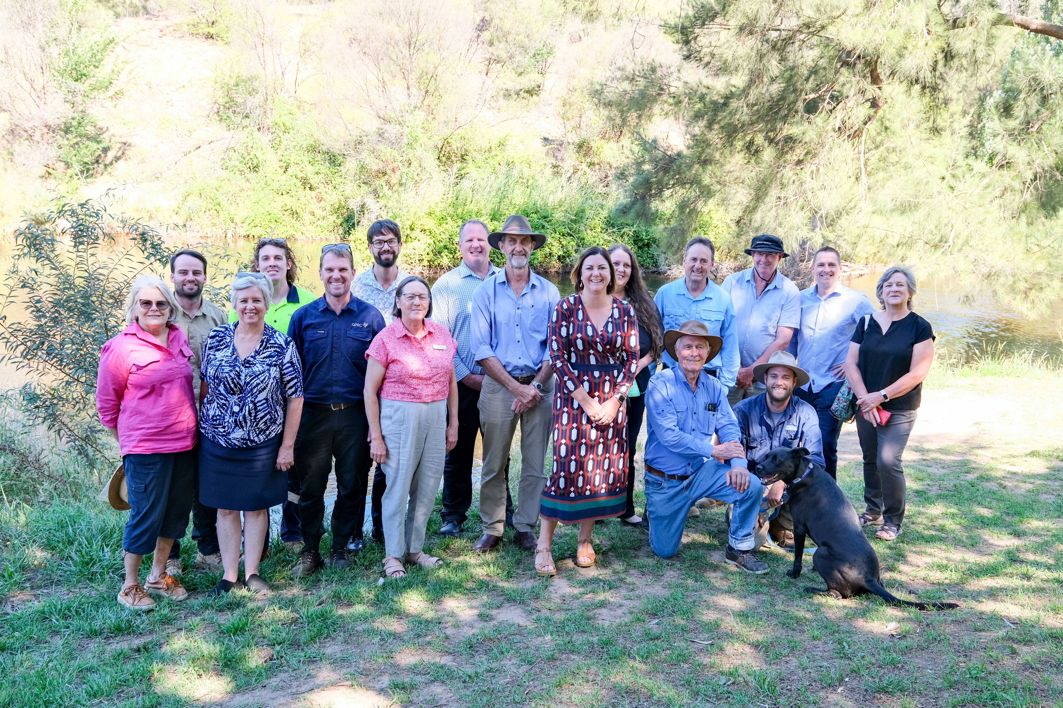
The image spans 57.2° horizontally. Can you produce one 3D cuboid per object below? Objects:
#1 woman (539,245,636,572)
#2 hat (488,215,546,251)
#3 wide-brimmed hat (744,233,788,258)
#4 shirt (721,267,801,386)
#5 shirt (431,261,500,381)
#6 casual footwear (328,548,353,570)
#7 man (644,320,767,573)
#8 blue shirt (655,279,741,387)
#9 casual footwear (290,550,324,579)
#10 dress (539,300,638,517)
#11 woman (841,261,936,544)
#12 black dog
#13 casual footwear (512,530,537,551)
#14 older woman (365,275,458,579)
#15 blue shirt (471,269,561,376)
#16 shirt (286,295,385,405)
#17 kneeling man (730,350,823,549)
[{"bbox_3d":[0.301,0.301,5.155,0.540,1.735,0.400,0,8,2],"label":"woman"},{"bbox_3d":[-0.081,-0.673,5.420,0.325,0.184,0.360,0,8,-2],"label":"hat"},{"bbox_3d":[1.486,-0.684,6.150,0.285,0.140,0.300,1,6,14],"label":"wide-brimmed hat"},{"bbox_3d":[1.439,-0.168,6.150,0.540,0.720,0.320,2,6,18],"label":"shirt"},{"bbox_3d":[-0.347,-0.190,5.850,0.540,0.720,0.340,-1,6,-7],"label":"shirt"},{"bbox_3d":[-1.056,1.123,5.400,0.115,0.125,0.290,-1,6,-5],"label":"casual footwear"},{"bbox_3d":[0.949,0.492,5.500,0.600,1.310,0.820,-3,6,-21],"label":"man"},{"bbox_3d":[1.040,-0.138,6.145,0.540,0.688,0.310,1,8,10],"label":"blue shirt"},{"bbox_3d":[-1.213,1.092,5.261,0.115,0.140,0.300,2,8,12],"label":"casual footwear"},{"bbox_3d":[0.310,0.275,5.152,0.530,1.185,0.360,0,8,2],"label":"dress"},{"bbox_3d":[2.115,0.281,5.763,0.520,1.608,0.370,4,9,25],"label":"woman"},{"bbox_3d":[1.619,0.859,4.926,0.980,0.695,0.360,4,9,28],"label":"black dog"},{"bbox_3d":[-0.036,1.041,5.696,0.110,0.120,0.300,-2,8,-17],"label":"casual footwear"},{"bbox_3d":[-0.643,0.390,5.260,0.500,1.610,0.320,-2,6,-13],"label":"older woman"},{"bbox_3d":[-0.087,-0.181,5.529,0.540,0.608,0.300,0,8,0],"label":"blue shirt"},{"bbox_3d":[-1.040,-0.025,5.161,0.550,0.576,0.300,-1,8,-8],"label":"shirt"},{"bbox_3d":[1.431,0.543,5.661,0.570,1.117,0.680,1,8,5],"label":"kneeling man"}]

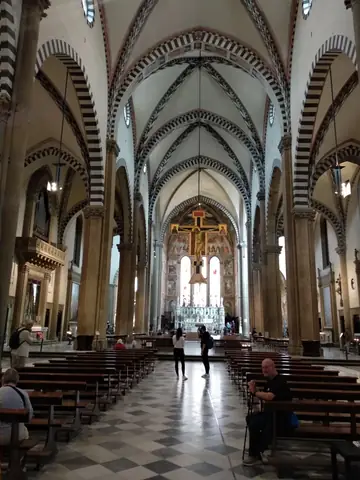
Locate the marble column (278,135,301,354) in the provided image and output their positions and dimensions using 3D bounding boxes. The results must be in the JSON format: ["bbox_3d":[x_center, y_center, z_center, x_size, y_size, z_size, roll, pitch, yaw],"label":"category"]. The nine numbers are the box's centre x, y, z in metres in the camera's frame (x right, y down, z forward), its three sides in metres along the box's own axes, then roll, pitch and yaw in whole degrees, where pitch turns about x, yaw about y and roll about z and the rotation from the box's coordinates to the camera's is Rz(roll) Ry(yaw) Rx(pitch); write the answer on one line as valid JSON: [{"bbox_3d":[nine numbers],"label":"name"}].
[{"bbox_3d":[7.746,-0.220,25.344,0.900,15.720,0.950,1,-13,3],"label":"marble column"}]

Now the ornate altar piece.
[{"bbox_3d":[2.985,11.972,54.633,7.200,4.400,1.600,0,-13,4],"label":"ornate altar piece"}]

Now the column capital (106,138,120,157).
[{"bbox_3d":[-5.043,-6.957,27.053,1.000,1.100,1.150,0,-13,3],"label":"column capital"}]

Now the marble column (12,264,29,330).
[{"bbox_3d":[-11.286,4.069,25.510,0.580,4.500,0.580,0,-13,4],"label":"marble column"}]

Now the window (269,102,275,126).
[{"bbox_3d":[8.152,-11.089,31.489,0.350,2.000,1.950,0,-13,4],"label":"window"}]

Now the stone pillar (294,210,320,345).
[{"bbox_3d":[8.510,2.588,24.321,1.200,9.820,1.250,1,-13,3],"label":"stone pillar"}]

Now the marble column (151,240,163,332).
[{"bbox_3d":[-3.565,7.438,58.156,1.600,15.000,1.600,1,-13,3],"label":"marble column"}]

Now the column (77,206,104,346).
[{"bbox_3d":[-6.262,2.426,25.220,1.200,9.870,1.250,1,-13,3],"label":"column"}]

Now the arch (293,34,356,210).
[{"bbox_3d":[7.640,-6.603,18.624,0.900,6.377,11.814,0,-13,4],"label":"arch"}]

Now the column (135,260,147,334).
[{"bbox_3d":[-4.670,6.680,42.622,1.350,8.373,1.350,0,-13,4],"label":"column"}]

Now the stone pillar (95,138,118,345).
[{"bbox_3d":[-5.331,-0.269,26.118,0.900,15.570,0.950,1,-13,3],"label":"stone pillar"}]

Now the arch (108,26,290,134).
[{"bbox_3d":[1.318,-11.423,26.937,12.650,9.095,1.300,0,-13,4],"label":"arch"}]

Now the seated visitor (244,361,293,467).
[{"bbox_3d":[1.142,2.225,4.705,0.680,1.240,0.520,4,-14,-14],"label":"seated visitor"}]

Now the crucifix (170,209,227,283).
[{"bbox_3d":[1.333,0.367,25.578,4.060,5.610,0.300,1,-13,3],"label":"crucifix"}]

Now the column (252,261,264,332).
[{"bbox_3d":[10.022,7.732,45.968,1.400,9.870,1.450,1,-13,3],"label":"column"}]

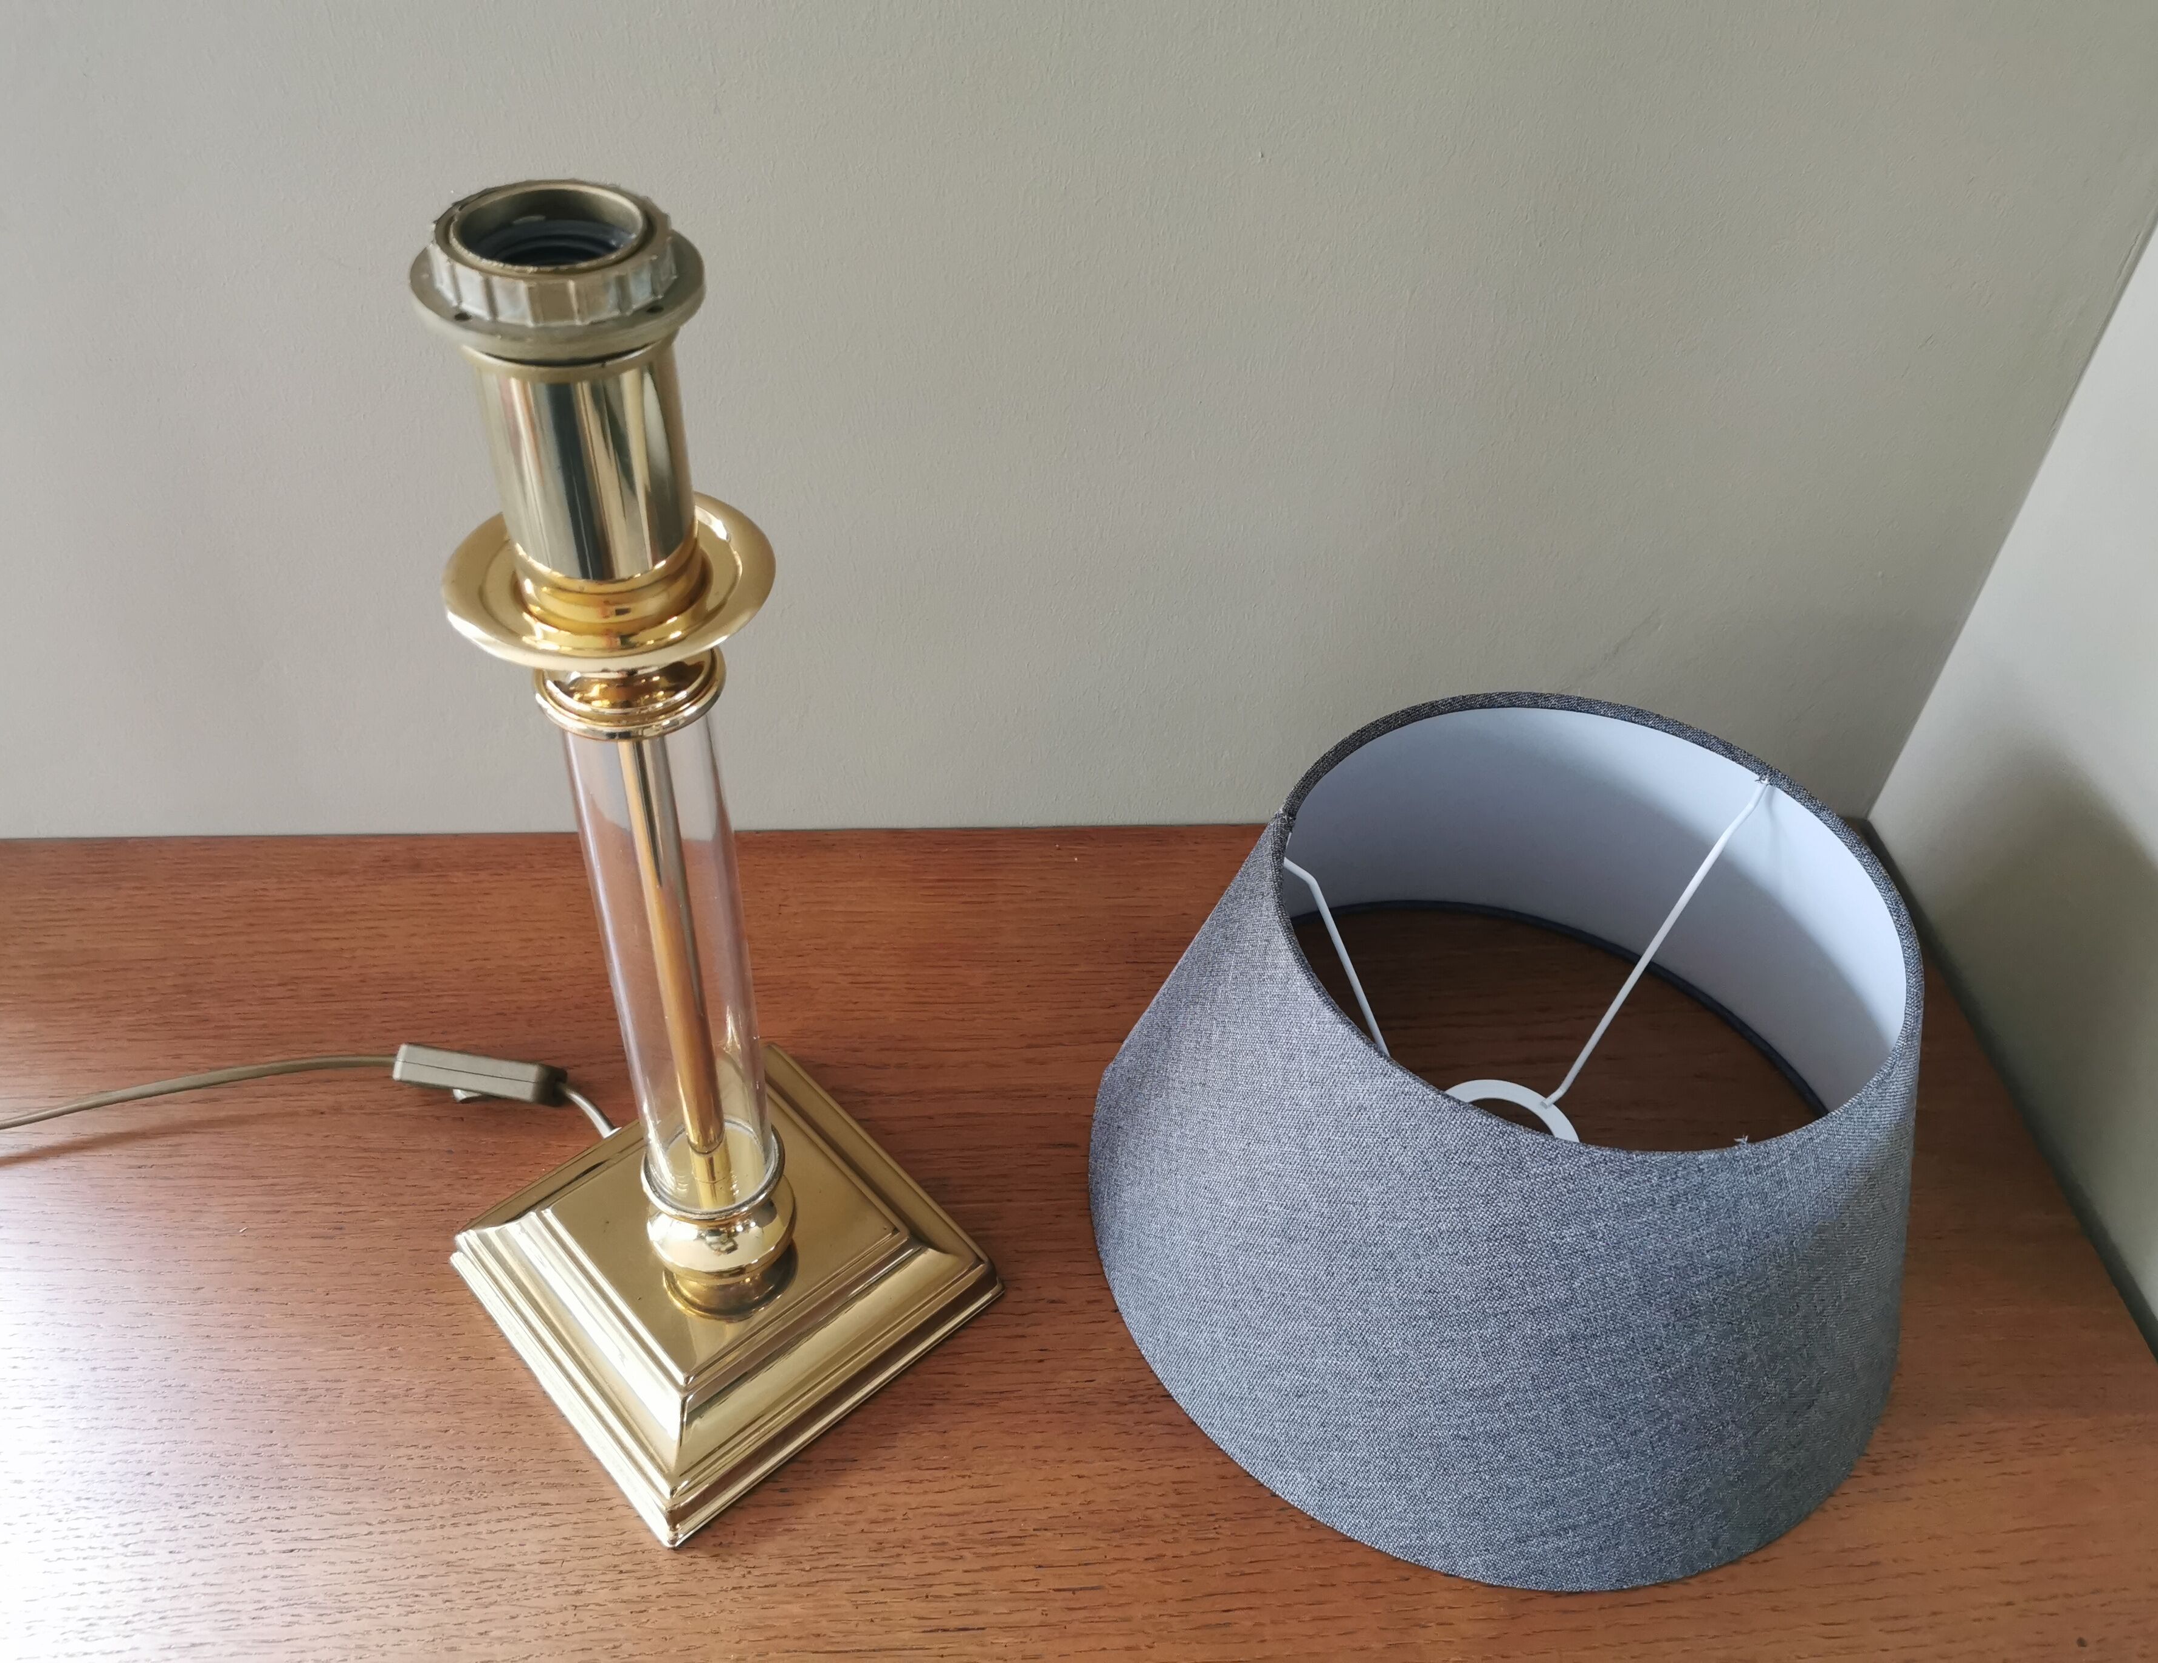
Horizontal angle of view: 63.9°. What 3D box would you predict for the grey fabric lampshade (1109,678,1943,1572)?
[{"bbox_3d":[0.157,0.076,0.594,0.301,0.157,0.301,3,43,0],"label":"grey fabric lampshade"}]

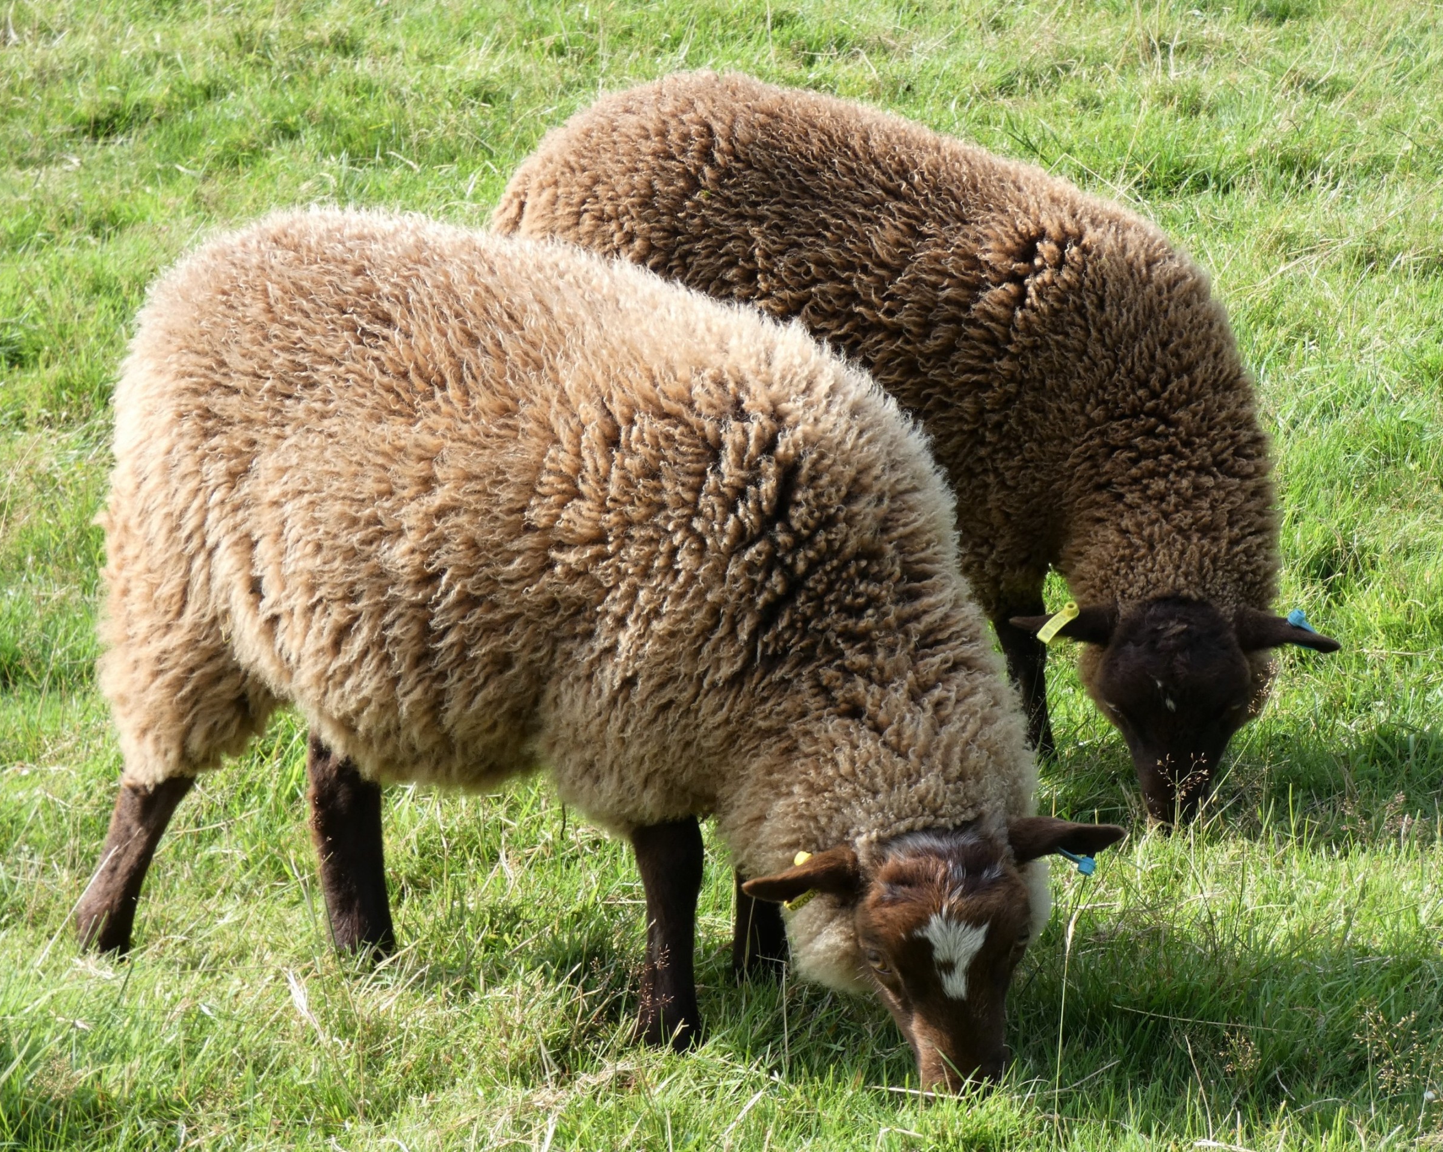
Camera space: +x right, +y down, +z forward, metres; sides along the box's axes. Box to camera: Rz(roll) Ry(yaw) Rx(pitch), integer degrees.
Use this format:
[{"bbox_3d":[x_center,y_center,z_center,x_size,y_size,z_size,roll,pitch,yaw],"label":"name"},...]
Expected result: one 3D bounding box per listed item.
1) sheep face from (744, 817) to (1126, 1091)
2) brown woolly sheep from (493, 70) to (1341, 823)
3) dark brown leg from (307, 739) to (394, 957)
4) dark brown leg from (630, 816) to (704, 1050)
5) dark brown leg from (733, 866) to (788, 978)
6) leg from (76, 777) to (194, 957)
[{"bbox_3d":[0.178,0.312,4.447,0.305,0.230,0.170,-8,15,-13],"label":"sheep face"},{"bbox_3d":[0.150,-0.147,5.311,0.910,0.650,0.370,13,19,40],"label":"brown woolly sheep"},{"bbox_3d":[-0.313,0.238,4.689,0.068,0.195,0.052,1,14,28],"label":"dark brown leg"},{"bbox_3d":[-0.044,0.291,4.456,0.060,0.215,0.052,6,16,26],"label":"dark brown leg"},{"bbox_3d":[0.033,0.277,4.579,0.056,0.170,0.050,7,16,26],"label":"dark brown leg"},{"bbox_3d":[-0.515,0.261,4.686,0.068,0.165,0.052,26,24,20],"label":"leg"}]

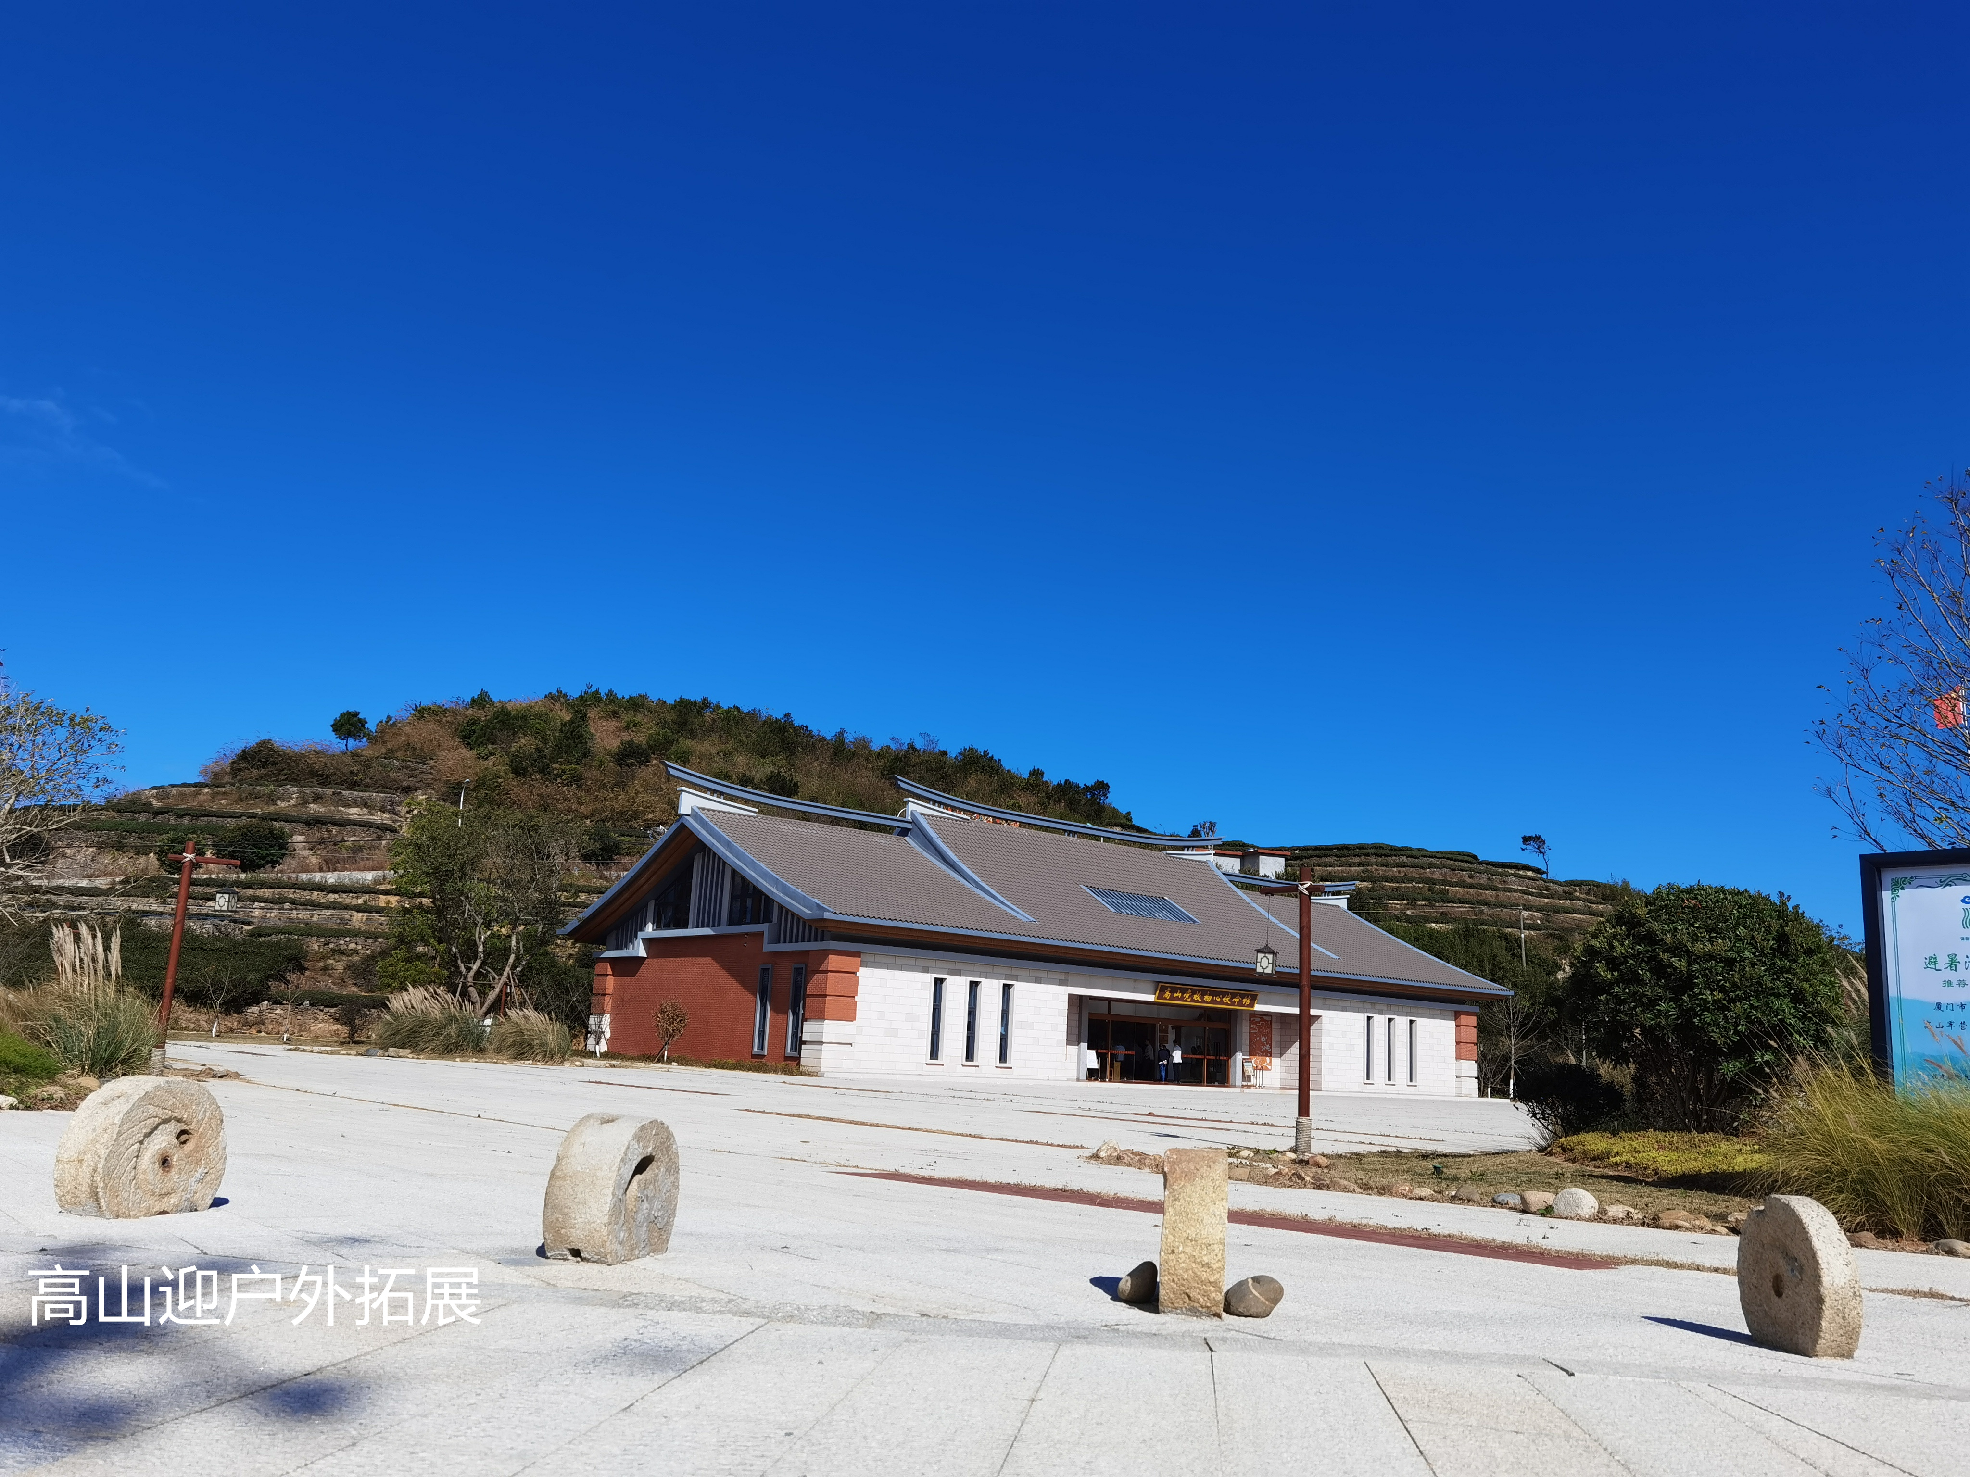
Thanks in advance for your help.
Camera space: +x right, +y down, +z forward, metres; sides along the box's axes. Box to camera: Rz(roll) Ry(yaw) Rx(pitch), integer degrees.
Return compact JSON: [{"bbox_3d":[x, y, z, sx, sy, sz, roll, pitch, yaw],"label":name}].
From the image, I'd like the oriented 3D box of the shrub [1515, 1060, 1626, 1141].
[{"bbox_3d":[12.512,7.755,32.831,2.322,1.612,2.089,-1,-12,21],"label":"shrub"}]

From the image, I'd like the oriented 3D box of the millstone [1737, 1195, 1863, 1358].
[{"bbox_3d":[4.284,2.815,8.116,0.189,0.748,0.864,3,-12,1],"label":"millstone"}]

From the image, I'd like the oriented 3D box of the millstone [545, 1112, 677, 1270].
[{"bbox_3d":[-2.194,2.660,9.139,0.401,0.781,0.949,0,-12,13],"label":"millstone"}]

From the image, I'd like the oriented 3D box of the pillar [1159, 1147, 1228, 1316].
[{"bbox_3d":[1.114,2.608,8.168,0.327,0.841,0.270,1,-12,11],"label":"pillar"}]

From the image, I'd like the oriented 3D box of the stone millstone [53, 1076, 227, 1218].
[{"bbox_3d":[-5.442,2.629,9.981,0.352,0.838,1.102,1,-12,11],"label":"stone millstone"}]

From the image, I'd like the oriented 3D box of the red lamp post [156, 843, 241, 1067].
[{"bbox_3d":[-14.203,3.964,27.418,1.170,4.159,0.360,9,-13,-25],"label":"red lamp post"}]

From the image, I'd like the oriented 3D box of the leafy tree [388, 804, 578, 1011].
[{"bbox_3d":[-18.549,6.933,56.898,6.503,8.977,5.853,7,-12,-17],"label":"leafy tree"}]

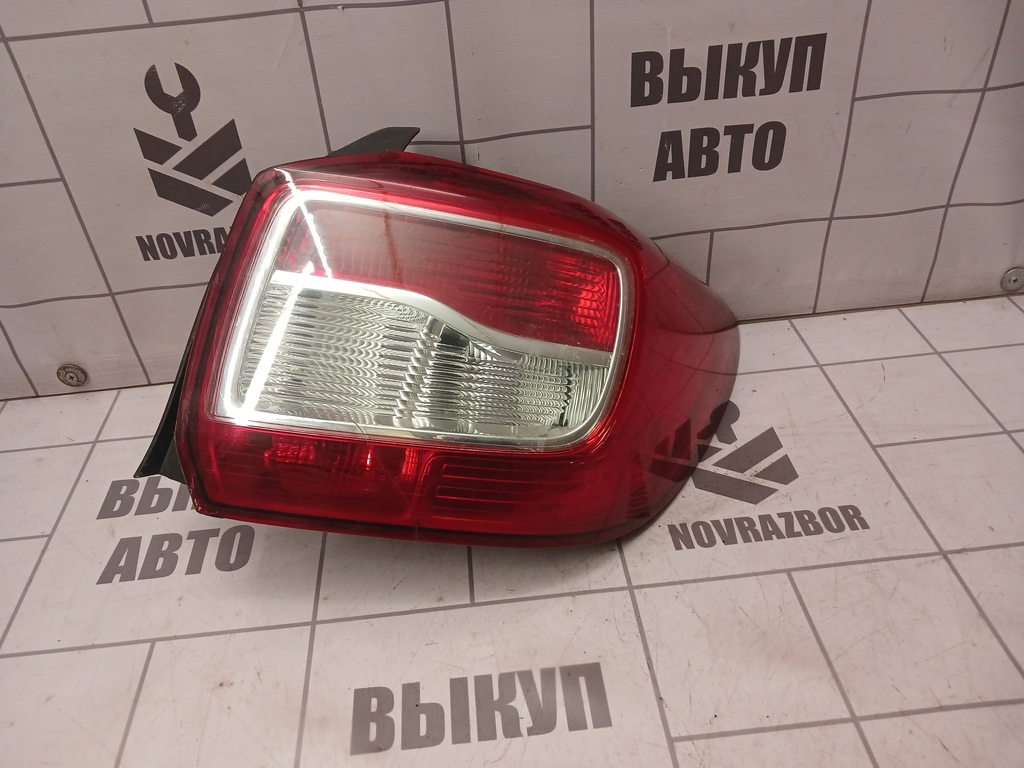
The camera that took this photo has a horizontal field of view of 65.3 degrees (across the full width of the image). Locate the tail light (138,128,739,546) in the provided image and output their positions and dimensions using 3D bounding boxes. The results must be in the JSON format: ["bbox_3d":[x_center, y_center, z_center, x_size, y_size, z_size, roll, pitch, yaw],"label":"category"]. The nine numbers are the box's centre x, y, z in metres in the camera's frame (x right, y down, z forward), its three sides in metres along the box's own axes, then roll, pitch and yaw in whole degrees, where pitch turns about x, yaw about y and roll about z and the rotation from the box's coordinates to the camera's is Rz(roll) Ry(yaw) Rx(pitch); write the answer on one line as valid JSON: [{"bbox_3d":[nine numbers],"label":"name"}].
[{"bbox_3d":[-0.019,-0.026,0.597,0.360,0.255,0.200,5,4,2],"label":"tail light"}]

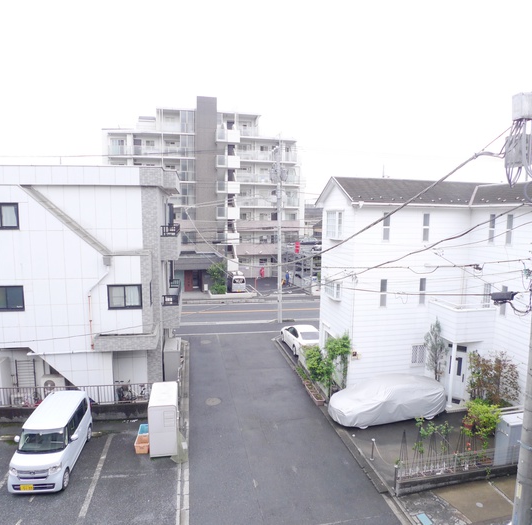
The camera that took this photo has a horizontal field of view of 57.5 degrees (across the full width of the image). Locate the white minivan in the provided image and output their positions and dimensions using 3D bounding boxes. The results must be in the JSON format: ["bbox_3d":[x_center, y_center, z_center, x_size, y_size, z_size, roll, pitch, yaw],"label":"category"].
[{"bbox_3d":[-6.430,5.345,14.680,1.475,1.790,3.395,0,7,-5],"label":"white minivan"}]

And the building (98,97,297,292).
[{"bbox_3d":[-7.290,-8.779,58.847,22.911,20.089,13.000,-2,7,-15],"label":"building"}]

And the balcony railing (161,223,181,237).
[{"bbox_3d":[-4.492,-1.608,22.952,0.681,0.458,4.446,-1,7,-9],"label":"balcony railing"}]

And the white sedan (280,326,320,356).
[{"bbox_3d":[2.198,4.198,27.747,1.780,1.400,4.500,-1,7,-11],"label":"white sedan"}]

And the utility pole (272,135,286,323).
[{"bbox_3d":[0.920,-2.003,32.913,0.900,12.509,0.700,-1,7,-9],"label":"utility pole"}]

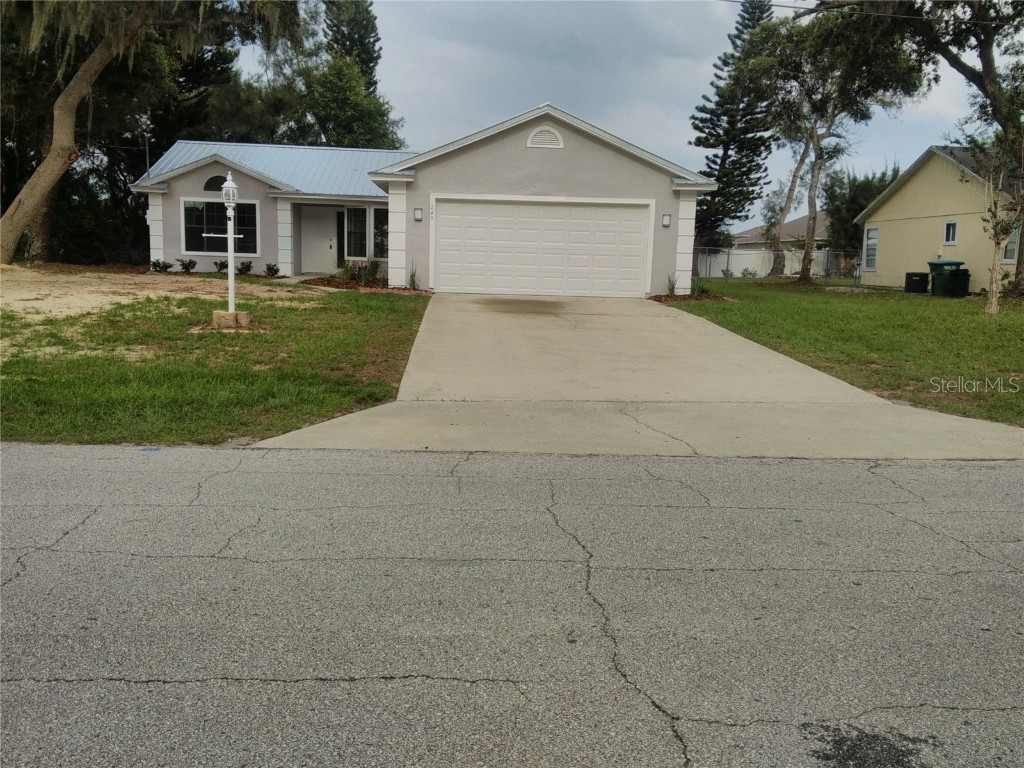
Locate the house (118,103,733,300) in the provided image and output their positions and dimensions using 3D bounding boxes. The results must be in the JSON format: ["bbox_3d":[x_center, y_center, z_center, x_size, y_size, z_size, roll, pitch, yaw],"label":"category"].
[{"bbox_3d":[-3.582,-5.473,25.930,15.650,4.550,15.350,1,9,-4],"label":"house"}]

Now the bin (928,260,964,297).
[{"bbox_3d":[13.637,-3.295,25.968,0.780,1.080,0.650,1,9,-4],"label":"bin"}]

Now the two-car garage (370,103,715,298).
[{"bbox_3d":[0.547,-4.629,22.004,7.880,4.280,6.850,1,9,-4],"label":"two-car garage"}]

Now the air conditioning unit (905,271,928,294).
[{"bbox_3d":[13.218,-3.314,27.100,0.670,0.670,0.630,4,9,14],"label":"air conditioning unit"}]

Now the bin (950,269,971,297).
[{"bbox_3d":[13.656,-3.072,25.294,0.530,0.800,0.500,1,9,-4],"label":"bin"}]

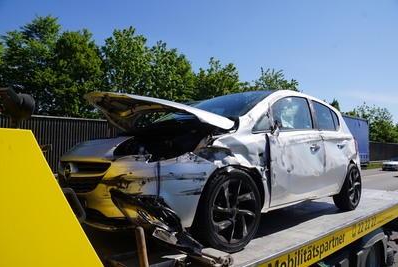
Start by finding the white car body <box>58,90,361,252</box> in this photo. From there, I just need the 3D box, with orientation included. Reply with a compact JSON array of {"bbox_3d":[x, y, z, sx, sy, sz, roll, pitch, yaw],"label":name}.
[{"bbox_3d":[0.491,0.244,3.640,4.030,1.460,1.770,4,-4,-44],"label":"white car body"}]

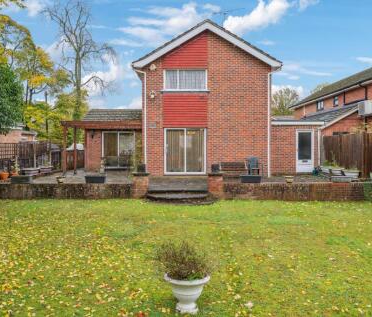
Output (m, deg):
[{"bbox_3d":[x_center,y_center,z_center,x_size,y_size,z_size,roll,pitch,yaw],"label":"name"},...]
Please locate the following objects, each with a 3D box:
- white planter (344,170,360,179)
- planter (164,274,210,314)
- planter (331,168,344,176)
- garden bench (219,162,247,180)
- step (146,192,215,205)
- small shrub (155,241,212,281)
[{"bbox_3d":[6.550,0.650,13.500,0.280,0.280,0.620,0,0,-20],"label":"white planter"},{"bbox_3d":[0.014,1.155,2.950,0.395,0.310,0.395,0,0,0],"label":"planter"},{"bbox_3d":[6.600,0.635,14.900,0.280,0.290,0.600,0,0,-20],"label":"planter"},{"bbox_3d":[1.940,0.480,13.800,1.130,0.680,0.530,0,0,0],"label":"garden bench"},{"bbox_3d":[-0.160,1.190,10.150,1.950,0.200,1.000,0,0,0],"label":"step"},{"bbox_3d":[-0.020,0.865,2.950,0.490,0.330,0.470,0,0,0],"label":"small shrub"}]

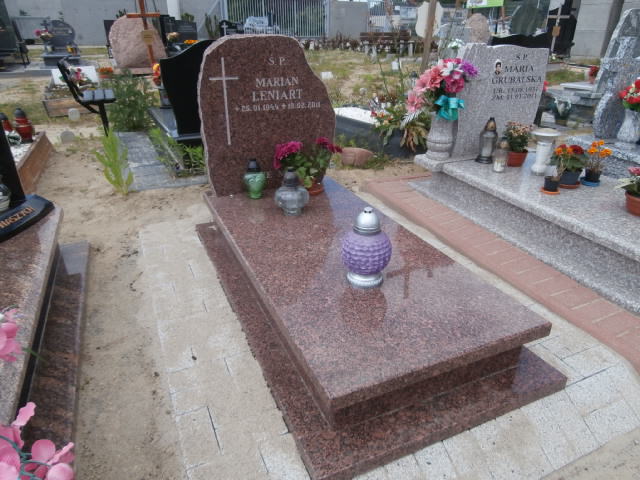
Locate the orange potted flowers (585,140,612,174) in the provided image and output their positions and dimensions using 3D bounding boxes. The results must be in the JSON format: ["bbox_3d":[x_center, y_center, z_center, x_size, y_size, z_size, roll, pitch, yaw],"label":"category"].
[{"bbox_3d":[1.683,-0.484,2.712,0.155,0.235,0.145,-9,26,-17],"label":"orange potted flowers"}]

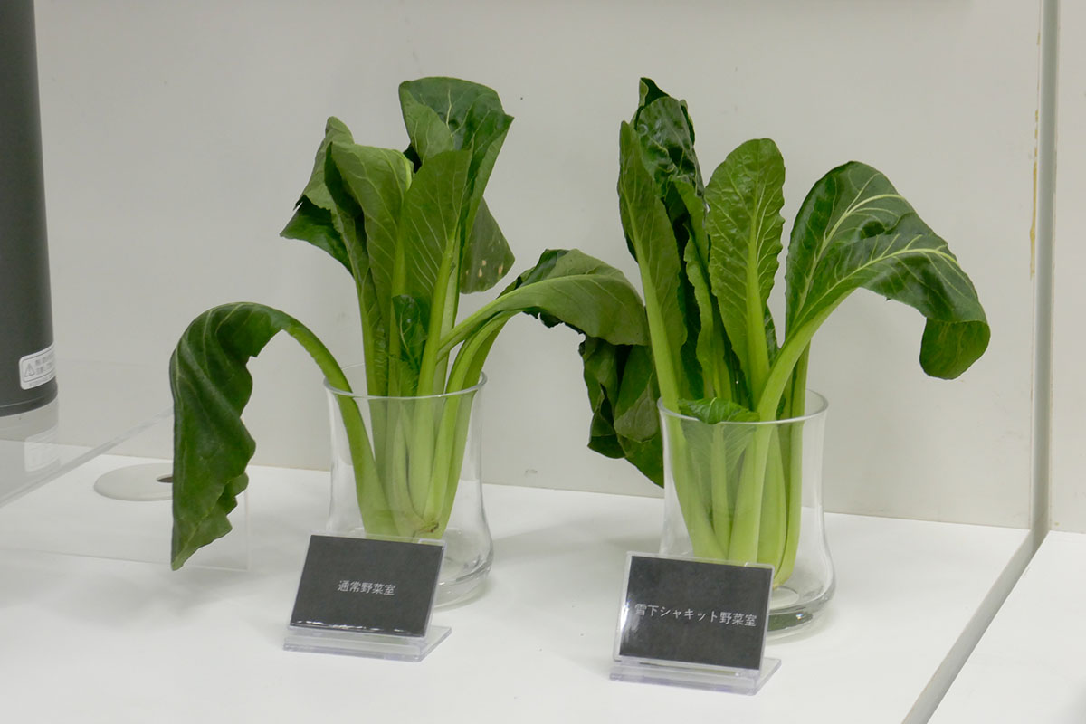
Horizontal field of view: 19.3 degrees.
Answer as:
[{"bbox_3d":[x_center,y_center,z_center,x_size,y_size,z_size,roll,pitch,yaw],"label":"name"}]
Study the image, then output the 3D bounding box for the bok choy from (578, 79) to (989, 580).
[{"bbox_3d":[0.107,-0.012,1.430,0.182,0.236,0.135,-1,14,0],"label":"bok choy"}]

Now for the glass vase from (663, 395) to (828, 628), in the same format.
[{"bbox_3d":[0.090,0.068,1.444,0.081,0.099,0.081,-1,14,0],"label":"glass vase"}]

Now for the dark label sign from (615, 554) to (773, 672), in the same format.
[{"bbox_3d":[0.066,0.108,1.376,0.064,0.047,0.005,4,-12,19],"label":"dark label sign"}]

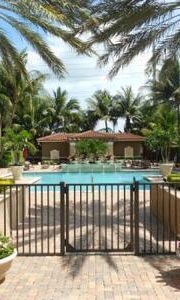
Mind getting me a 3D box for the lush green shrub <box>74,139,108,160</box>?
[{"bbox_3d":[0.180,0.150,36.000,4.000,2.900,3.800,0,0,0],"label":"lush green shrub"}]

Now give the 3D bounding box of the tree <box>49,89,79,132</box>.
[{"bbox_3d":[-3.900,-3.700,46.000,4.900,11.000,4.900,0,0,0],"label":"tree"}]

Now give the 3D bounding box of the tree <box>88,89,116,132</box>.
[{"bbox_3d":[1.660,-3.900,50.000,4.900,12.100,4.900,0,-1,0],"label":"tree"}]

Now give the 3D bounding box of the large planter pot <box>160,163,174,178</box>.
[{"bbox_3d":[4.530,1.300,17.500,0.790,0.890,0.790,0,0,0],"label":"large planter pot"}]

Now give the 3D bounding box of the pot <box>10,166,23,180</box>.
[{"bbox_3d":[-4.750,1.500,19.500,0.840,0.900,0.840,0,-1,0],"label":"pot"}]

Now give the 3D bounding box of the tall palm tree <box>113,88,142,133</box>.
[{"bbox_3d":[6.400,-4.200,50.000,5.000,12.700,5.000,0,-1,0],"label":"tall palm tree"}]

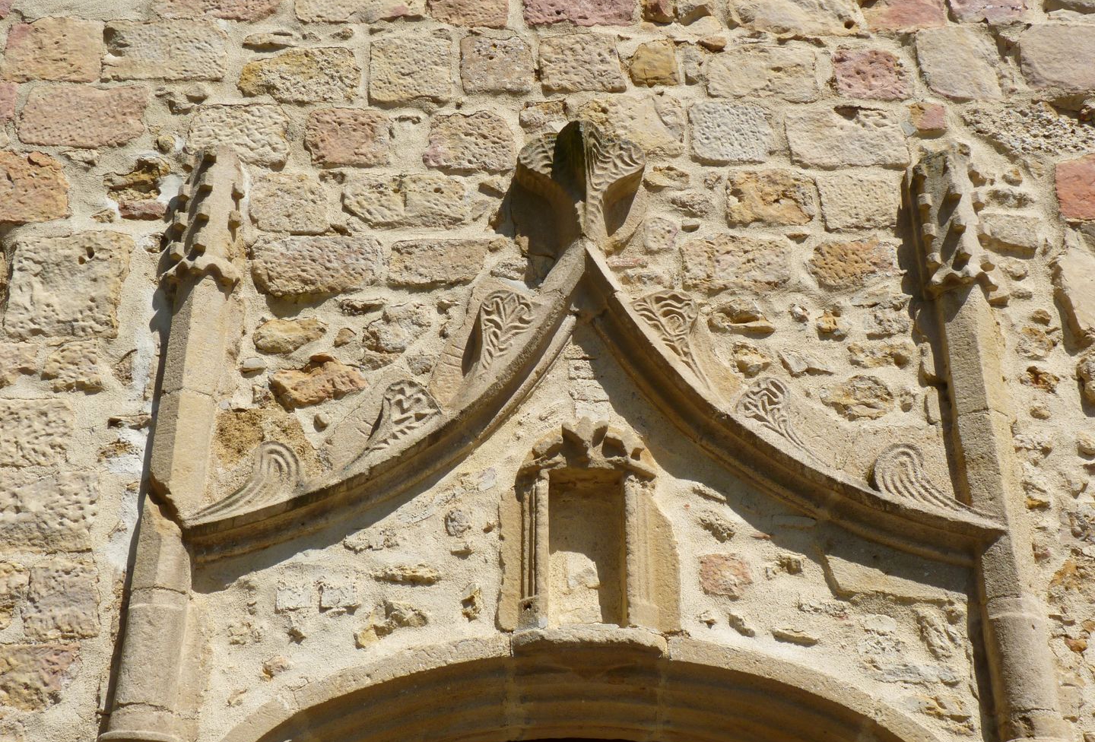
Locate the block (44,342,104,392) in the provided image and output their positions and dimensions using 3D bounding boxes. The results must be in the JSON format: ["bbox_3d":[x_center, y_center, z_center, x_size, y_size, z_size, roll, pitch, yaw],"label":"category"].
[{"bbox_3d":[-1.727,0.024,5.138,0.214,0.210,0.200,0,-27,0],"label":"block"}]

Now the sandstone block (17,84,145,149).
[{"bbox_3d":[-1.668,-0.858,5.106,0.444,0.289,0.240,0,-28,0],"label":"sandstone block"}]

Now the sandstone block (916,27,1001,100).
[{"bbox_3d":[1.510,-1.081,5.214,0.300,0.348,0.220,0,-28,0],"label":"sandstone block"}]

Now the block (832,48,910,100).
[{"bbox_3d":[1.184,-1.040,5.181,0.280,0.244,0.200,0,-28,0],"label":"block"}]

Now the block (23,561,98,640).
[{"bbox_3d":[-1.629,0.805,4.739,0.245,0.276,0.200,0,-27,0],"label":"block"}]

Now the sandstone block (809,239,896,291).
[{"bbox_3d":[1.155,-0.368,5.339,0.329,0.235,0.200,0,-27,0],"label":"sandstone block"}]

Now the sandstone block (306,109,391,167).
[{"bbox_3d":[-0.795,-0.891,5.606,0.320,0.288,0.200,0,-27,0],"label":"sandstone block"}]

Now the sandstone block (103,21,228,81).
[{"bbox_3d":[-1.403,-1.136,5.191,0.459,0.282,0.180,0,-27,0],"label":"sandstone block"}]

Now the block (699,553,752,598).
[{"bbox_3d":[0.535,0.647,4.246,0.159,0.143,0.140,0,-28,0],"label":"block"}]

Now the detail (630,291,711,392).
[{"bbox_3d":[0.393,-0.077,4.465,0.247,0.359,0.110,0,-27,0],"label":"detail"}]

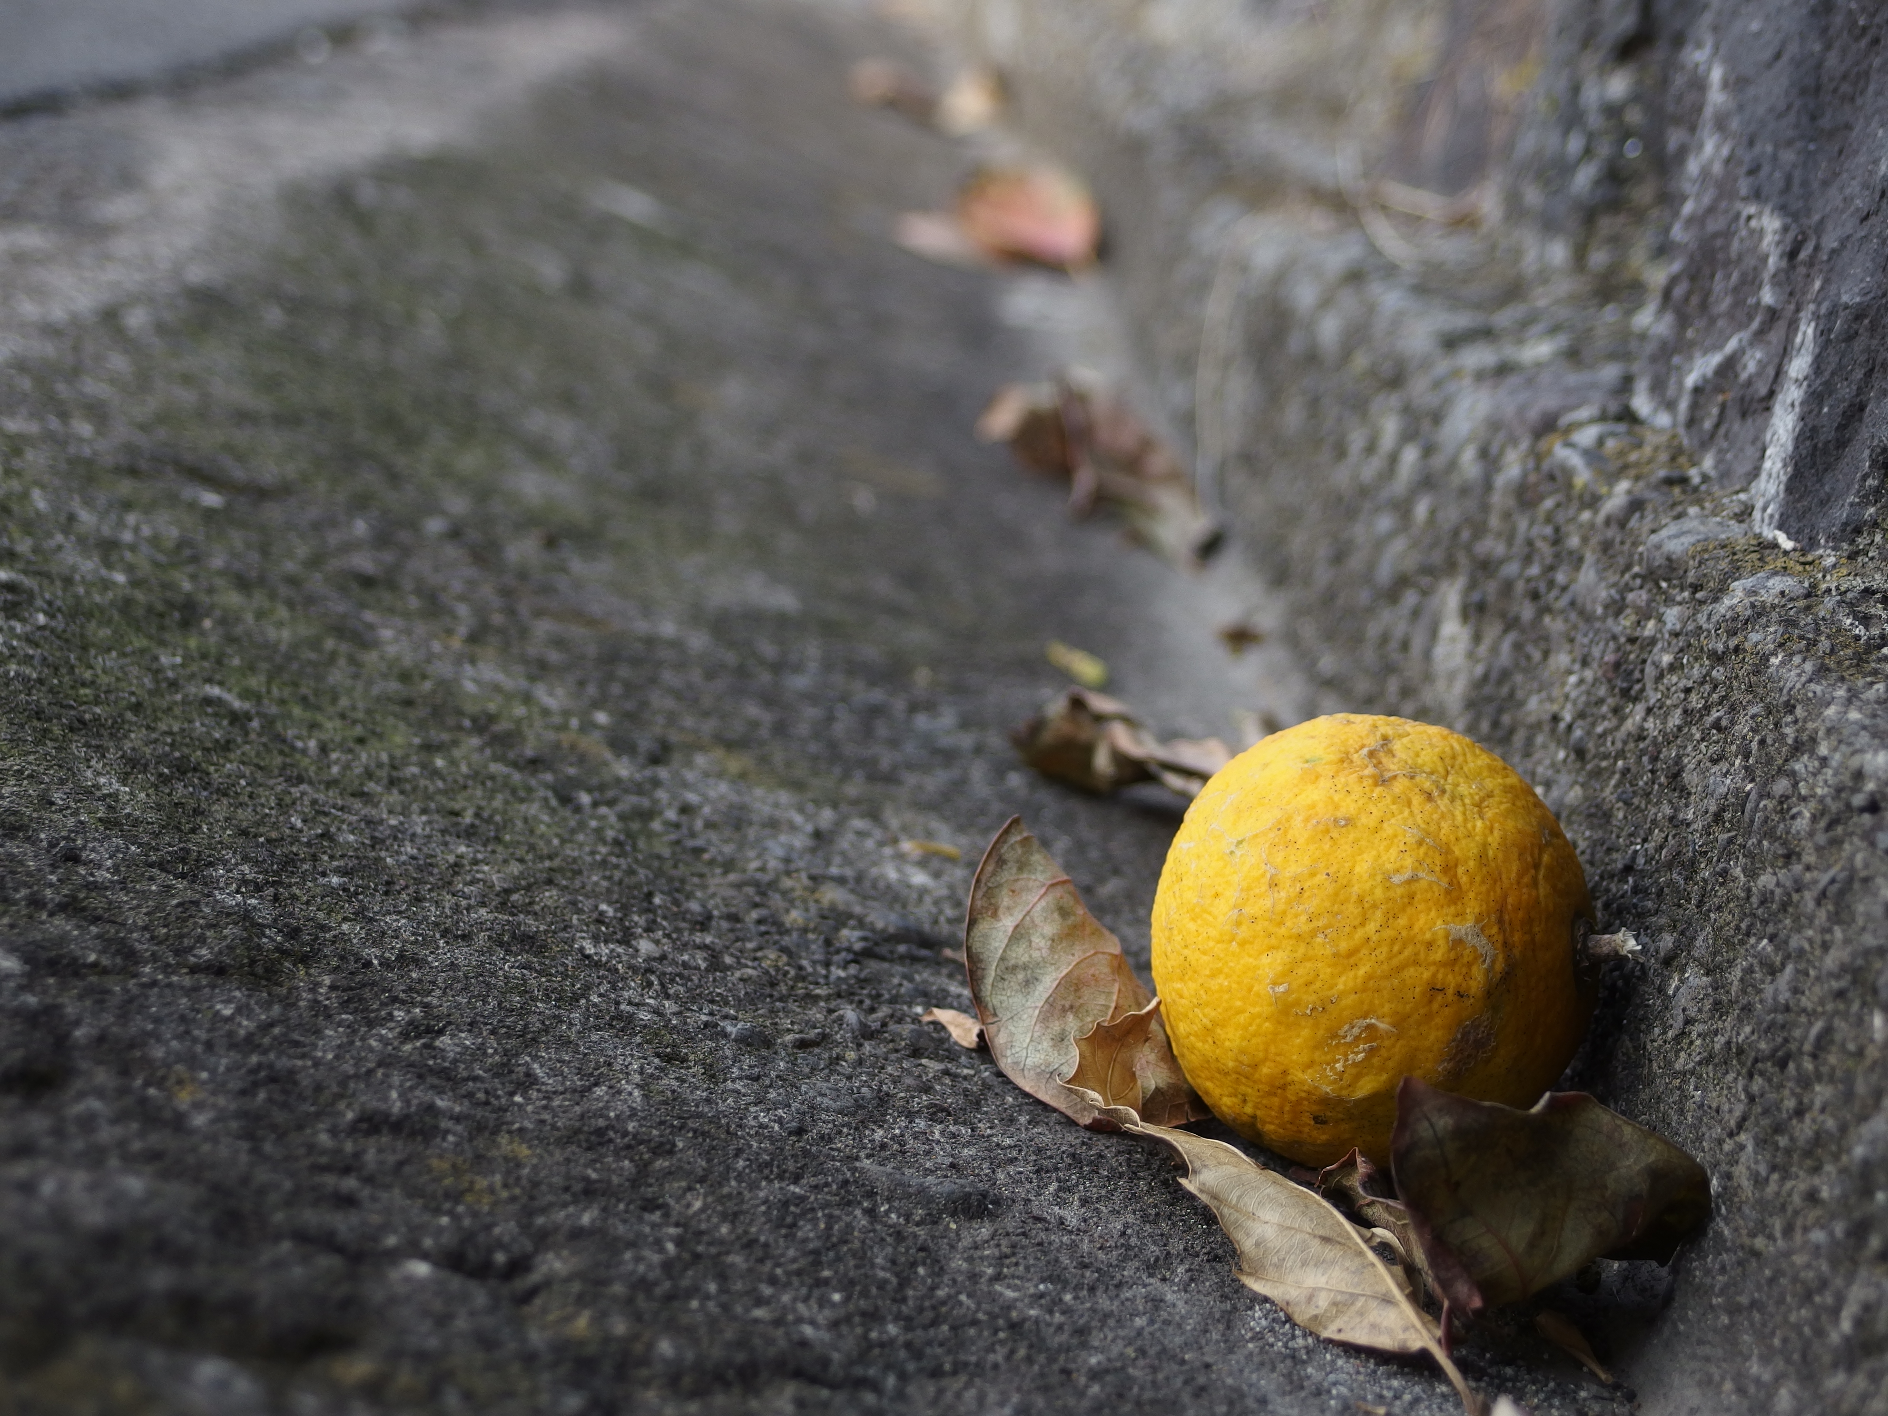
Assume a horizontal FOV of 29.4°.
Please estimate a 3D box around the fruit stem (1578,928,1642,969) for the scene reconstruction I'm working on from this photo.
[{"bbox_3d":[0.127,0.046,0.685,0.013,0.006,0.006,-6,0,19],"label":"fruit stem"}]

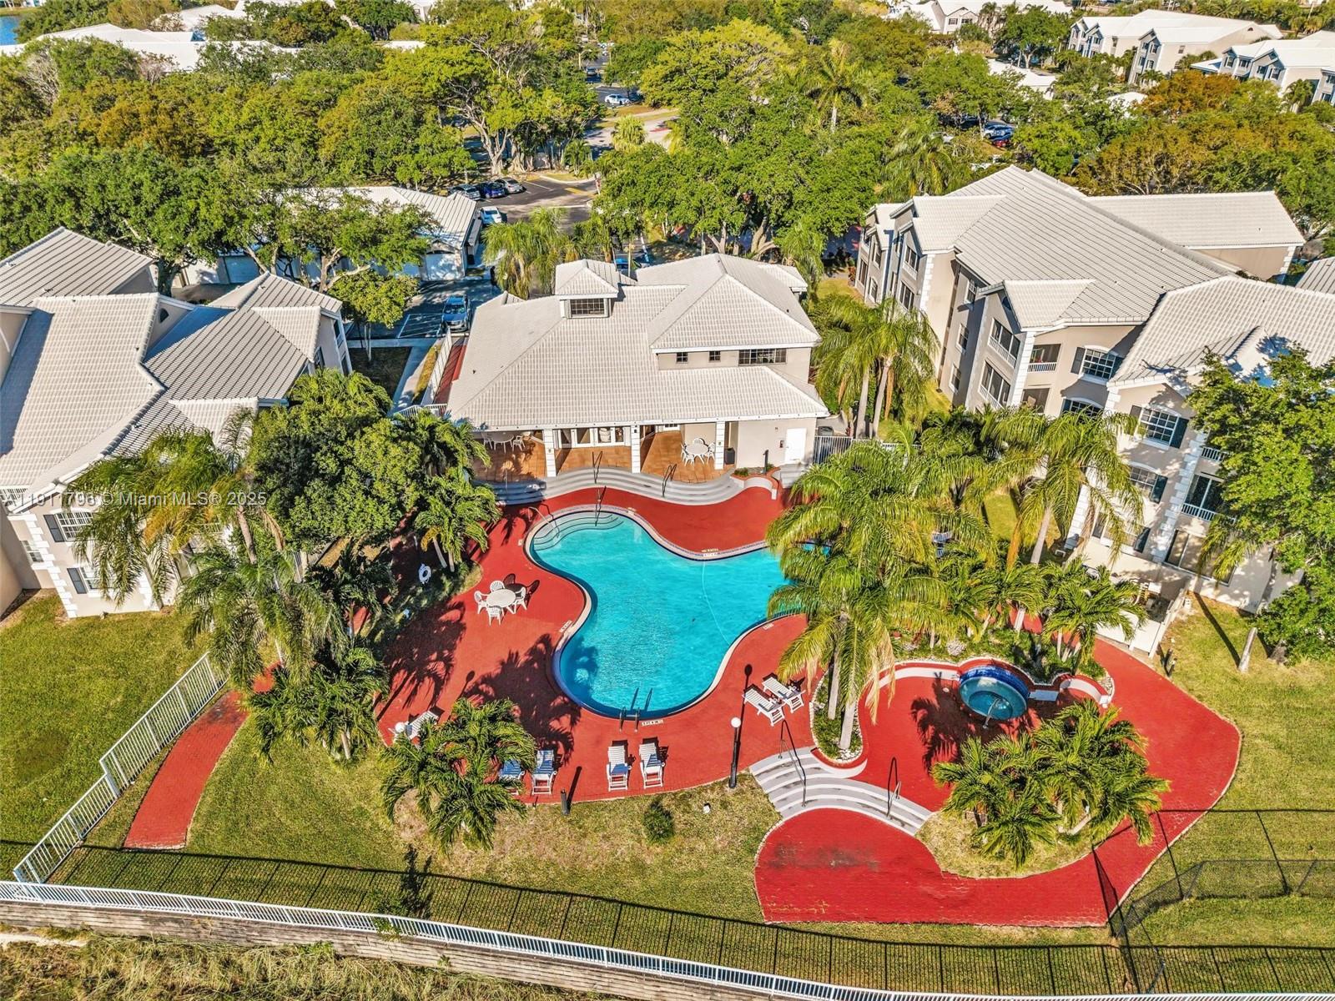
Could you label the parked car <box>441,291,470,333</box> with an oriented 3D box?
[{"bbox_3d":[-15.495,-13.828,68.065,1.820,1.500,4.600,-4,31,-5],"label":"parked car"}]

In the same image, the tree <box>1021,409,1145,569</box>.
[{"bbox_3d":[16.800,-0.044,39.248,5.000,7.600,5.000,0,33,0],"label":"tree"}]

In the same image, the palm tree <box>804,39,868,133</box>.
[{"bbox_3d":[16.833,-38.394,93.159,6.300,13.200,6.300,0,33,0],"label":"palm tree"}]

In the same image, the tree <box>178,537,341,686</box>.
[{"bbox_3d":[-13.981,4.426,33.121,5.000,7.000,5.000,0,33,0],"label":"tree"}]

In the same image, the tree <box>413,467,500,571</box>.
[{"bbox_3d":[-9.369,1.244,40.341,3.800,4.200,3.800,-1,31,0],"label":"tree"}]

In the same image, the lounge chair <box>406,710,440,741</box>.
[{"bbox_3d":[-9.075,8.050,33.127,0.720,0.880,1.780,23,40,31],"label":"lounge chair"}]

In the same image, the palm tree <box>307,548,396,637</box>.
[{"bbox_3d":[-12.639,3.875,36.781,3.500,3.600,3.500,-1,31,0],"label":"palm tree"}]

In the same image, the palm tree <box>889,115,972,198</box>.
[{"bbox_3d":[21.716,-26.080,78.927,6.400,10.900,6.400,-1,31,0],"label":"palm tree"}]

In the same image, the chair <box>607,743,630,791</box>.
[{"bbox_3d":[-1.691,8.851,31.197,0.680,0.800,1.650,-3,31,-3],"label":"chair"}]

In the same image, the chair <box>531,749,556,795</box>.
[{"bbox_3d":[-4.157,8.953,31.069,0.680,0.800,1.650,0,31,0],"label":"chair"}]

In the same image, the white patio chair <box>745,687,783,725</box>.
[{"bbox_3d":[3.509,7.334,33.640,0.680,0.800,1.650,-24,38,-33],"label":"white patio chair"}]

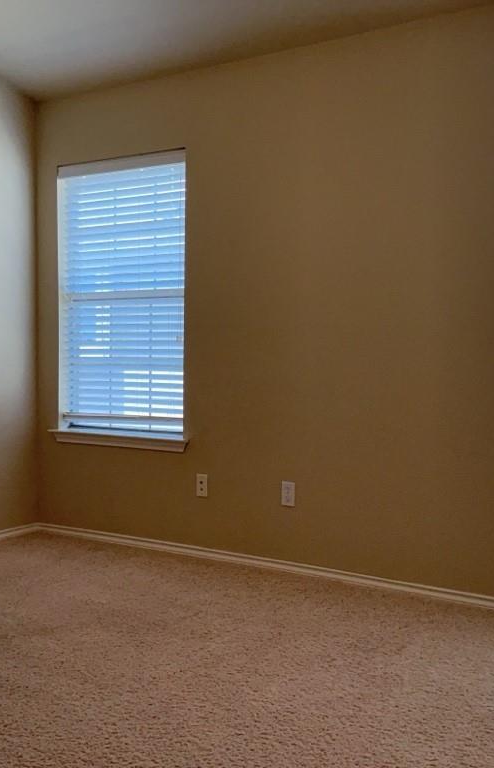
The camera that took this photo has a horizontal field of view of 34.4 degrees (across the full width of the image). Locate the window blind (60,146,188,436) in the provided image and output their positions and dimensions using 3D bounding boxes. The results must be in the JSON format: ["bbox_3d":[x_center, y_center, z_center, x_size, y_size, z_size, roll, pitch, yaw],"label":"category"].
[{"bbox_3d":[-0.682,-0.494,4.383,0.875,1.450,0.070,2,3,31],"label":"window blind"}]

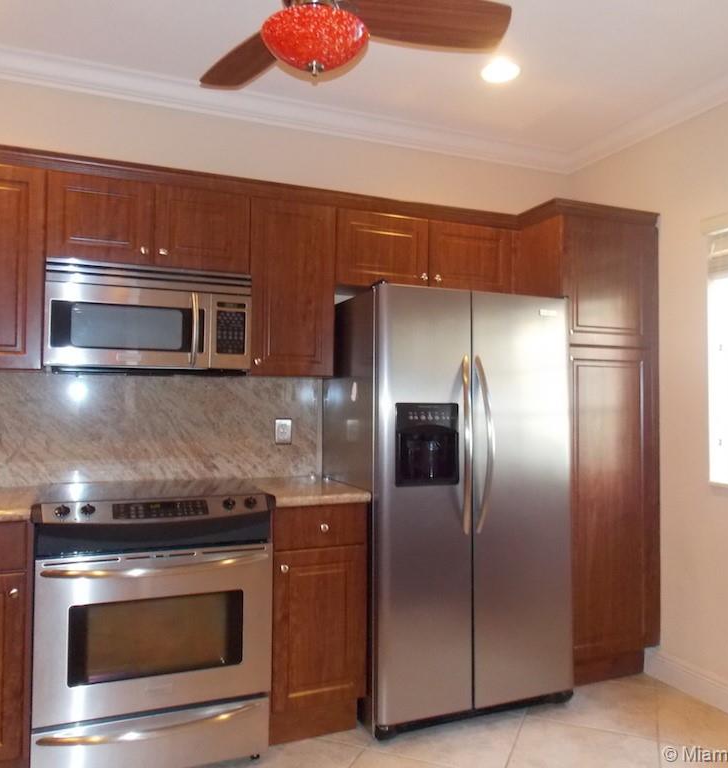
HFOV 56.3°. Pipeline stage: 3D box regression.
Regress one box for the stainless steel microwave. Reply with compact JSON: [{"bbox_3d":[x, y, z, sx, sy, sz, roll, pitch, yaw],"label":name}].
[{"bbox_3d":[-0.874,-0.241,2.777,0.762,0.408,0.375,1,-2,-23],"label":"stainless steel microwave"}]

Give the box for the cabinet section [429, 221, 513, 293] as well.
[{"bbox_3d":[0.450,-0.591,3.362,0.467,0.315,0.324,1,-2,-23],"label":"cabinet section"}]

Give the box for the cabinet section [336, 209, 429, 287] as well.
[{"bbox_3d":[0.026,-0.599,3.183,0.454,0.315,0.324,1,-2,-23],"label":"cabinet section"}]

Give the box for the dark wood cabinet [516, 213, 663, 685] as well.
[{"bbox_3d":[0.993,0.277,3.389,0.522,2.185,0.655,1,-2,-23],"label":"dark wood cabinet"}]

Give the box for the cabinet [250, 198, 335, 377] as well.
[{"bbox_3d":[-0.357,-0.394,3.012,0.367,0.741,0.352,1,-2,-23],"label":"cabinet"}]

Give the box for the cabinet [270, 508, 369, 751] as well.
[{"bbox_3d":[-0.293,0.904,2.841,0.365,0.882,0.625,1,-2,-23],"label":"cabinet"}]

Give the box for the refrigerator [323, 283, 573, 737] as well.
[{"bbox_3d":[0.324,0.486,3.016,0.897,1.735,0.770,1,-2,-23],"label":"refrigerator"}]

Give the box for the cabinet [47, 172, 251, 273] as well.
[{"bbox_3d":[-0.878,-0.608,2.802,0.765,0.325,0.352,1,-2,-23],"label":"cabinet"}]

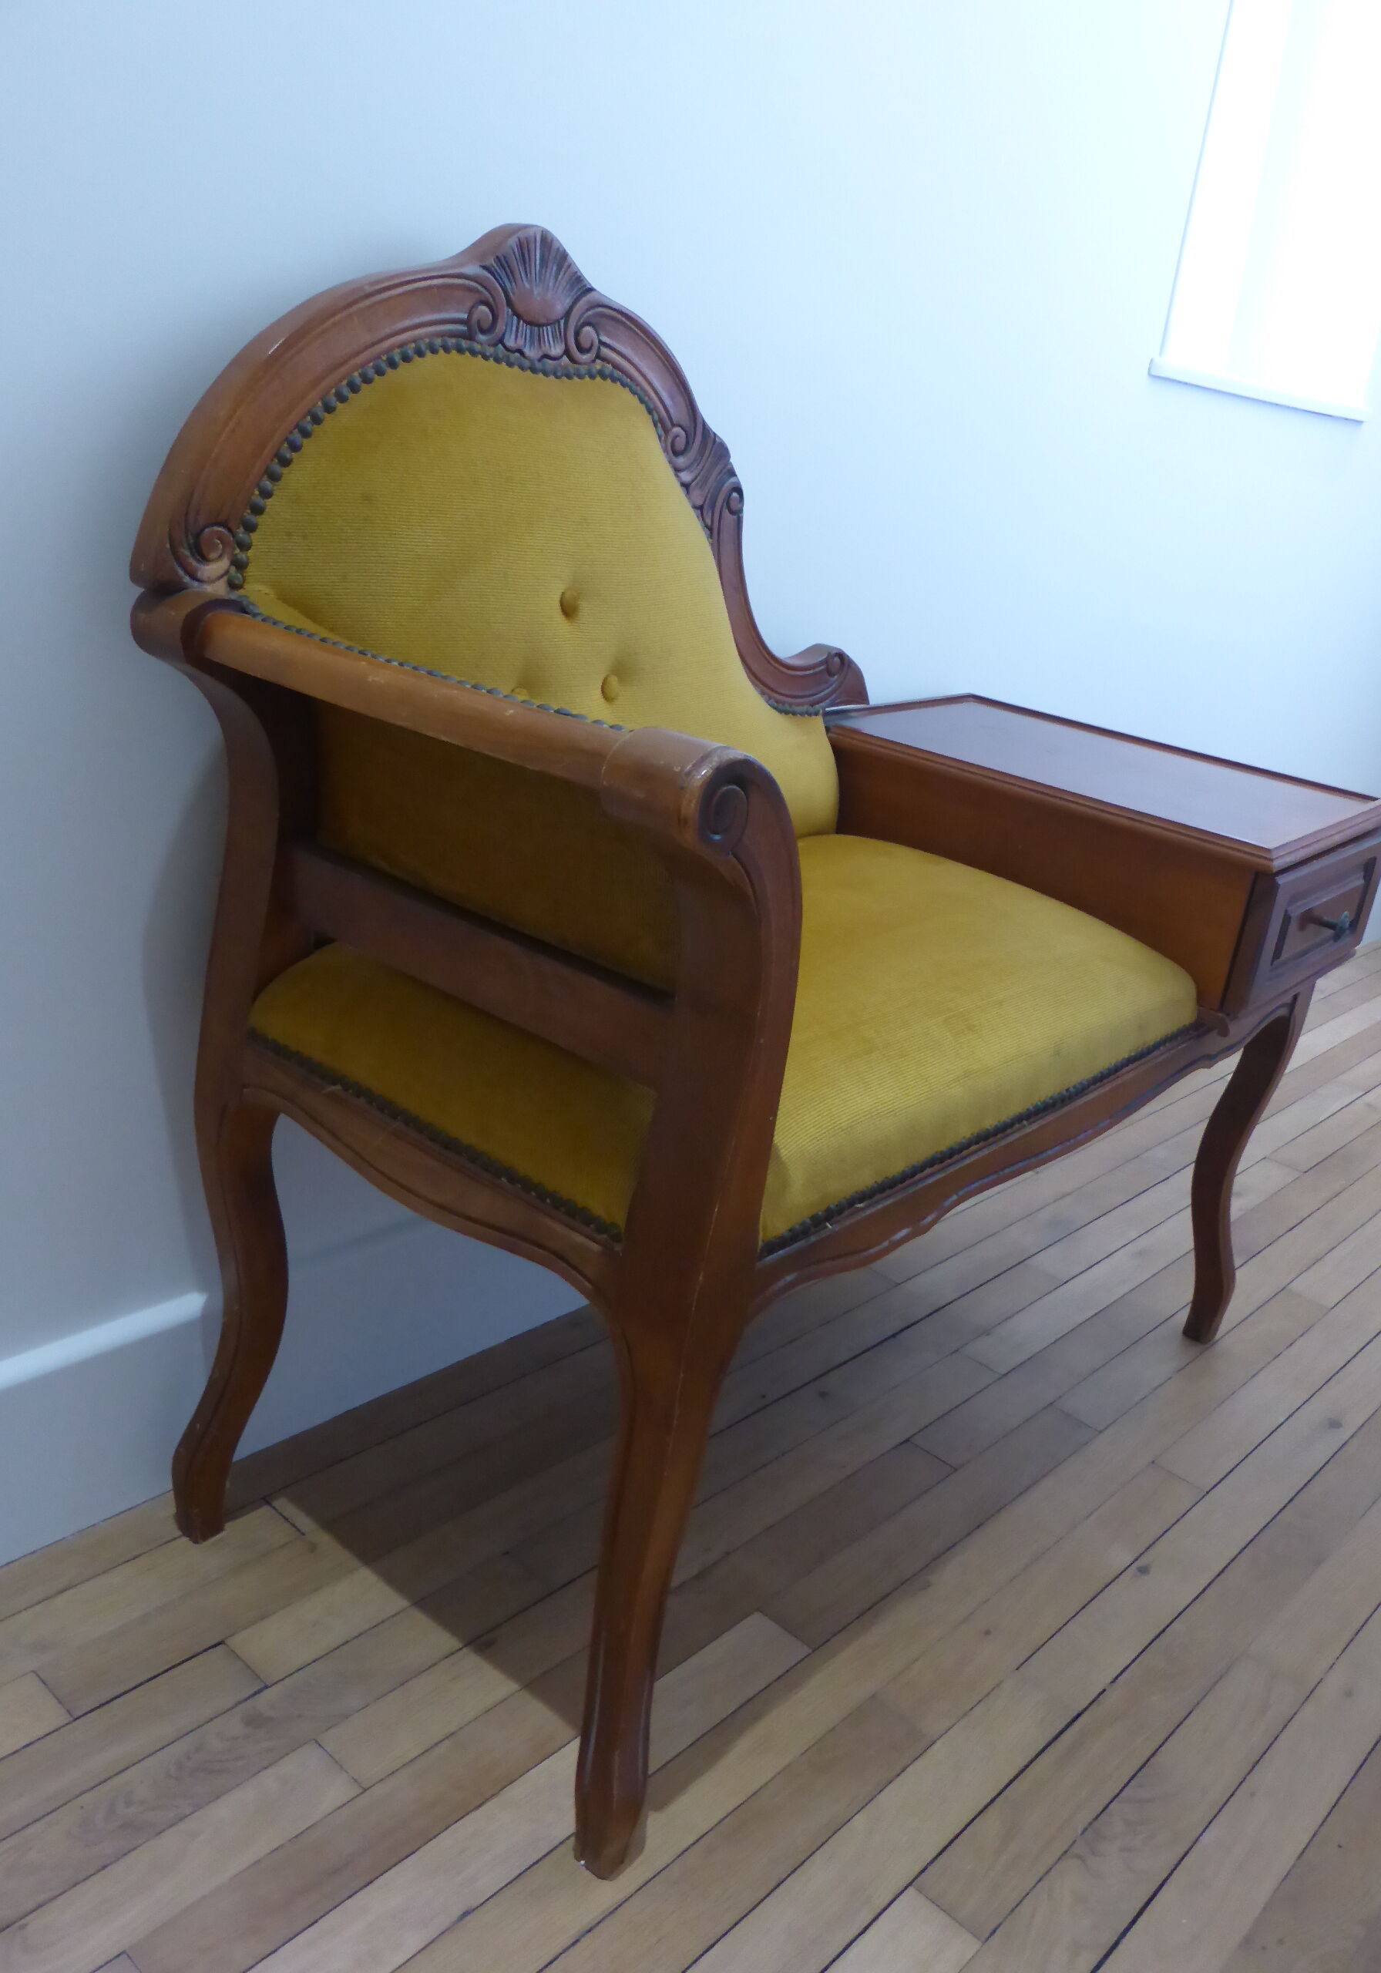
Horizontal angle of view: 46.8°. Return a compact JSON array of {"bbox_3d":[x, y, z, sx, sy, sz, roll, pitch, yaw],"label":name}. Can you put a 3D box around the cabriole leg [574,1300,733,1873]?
[{"bbox_3d":[-0.027,0.328,0.853,0.055,0.362,0.055,21,24,35],"label":"cabriole leg"}]

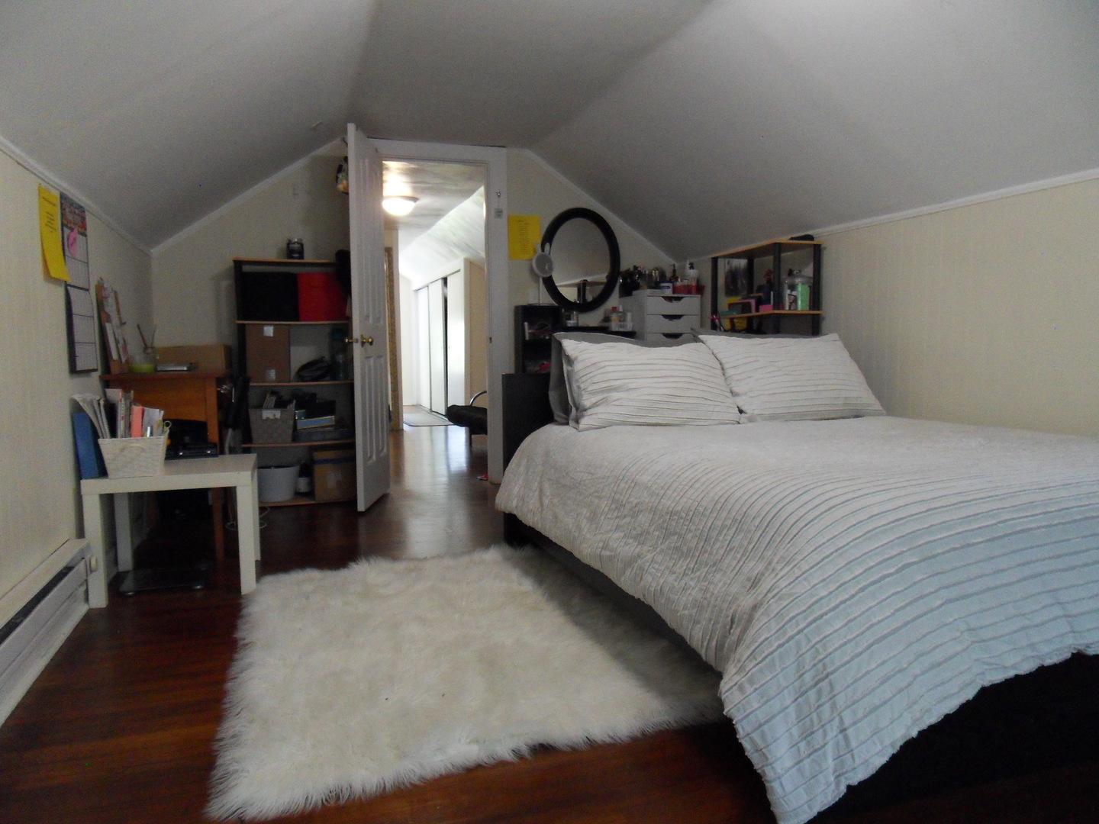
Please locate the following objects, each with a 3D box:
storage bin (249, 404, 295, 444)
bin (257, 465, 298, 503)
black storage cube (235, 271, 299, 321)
[{"bbox_3d":[-1.592,0.068,4.380,0.239,0.200,0.260,-2,5,-19],"label":"storage bin"},{"bbox_3d":[-1.560,0.390,4.345,0.270,0.205,0.270,-2,5,-19],"label":"bin"},{"bbox_3d":[-1.589,-0.646,4.327,0.300,0.265,0.270,-2,5,-19],"label":"black storage cube"}]

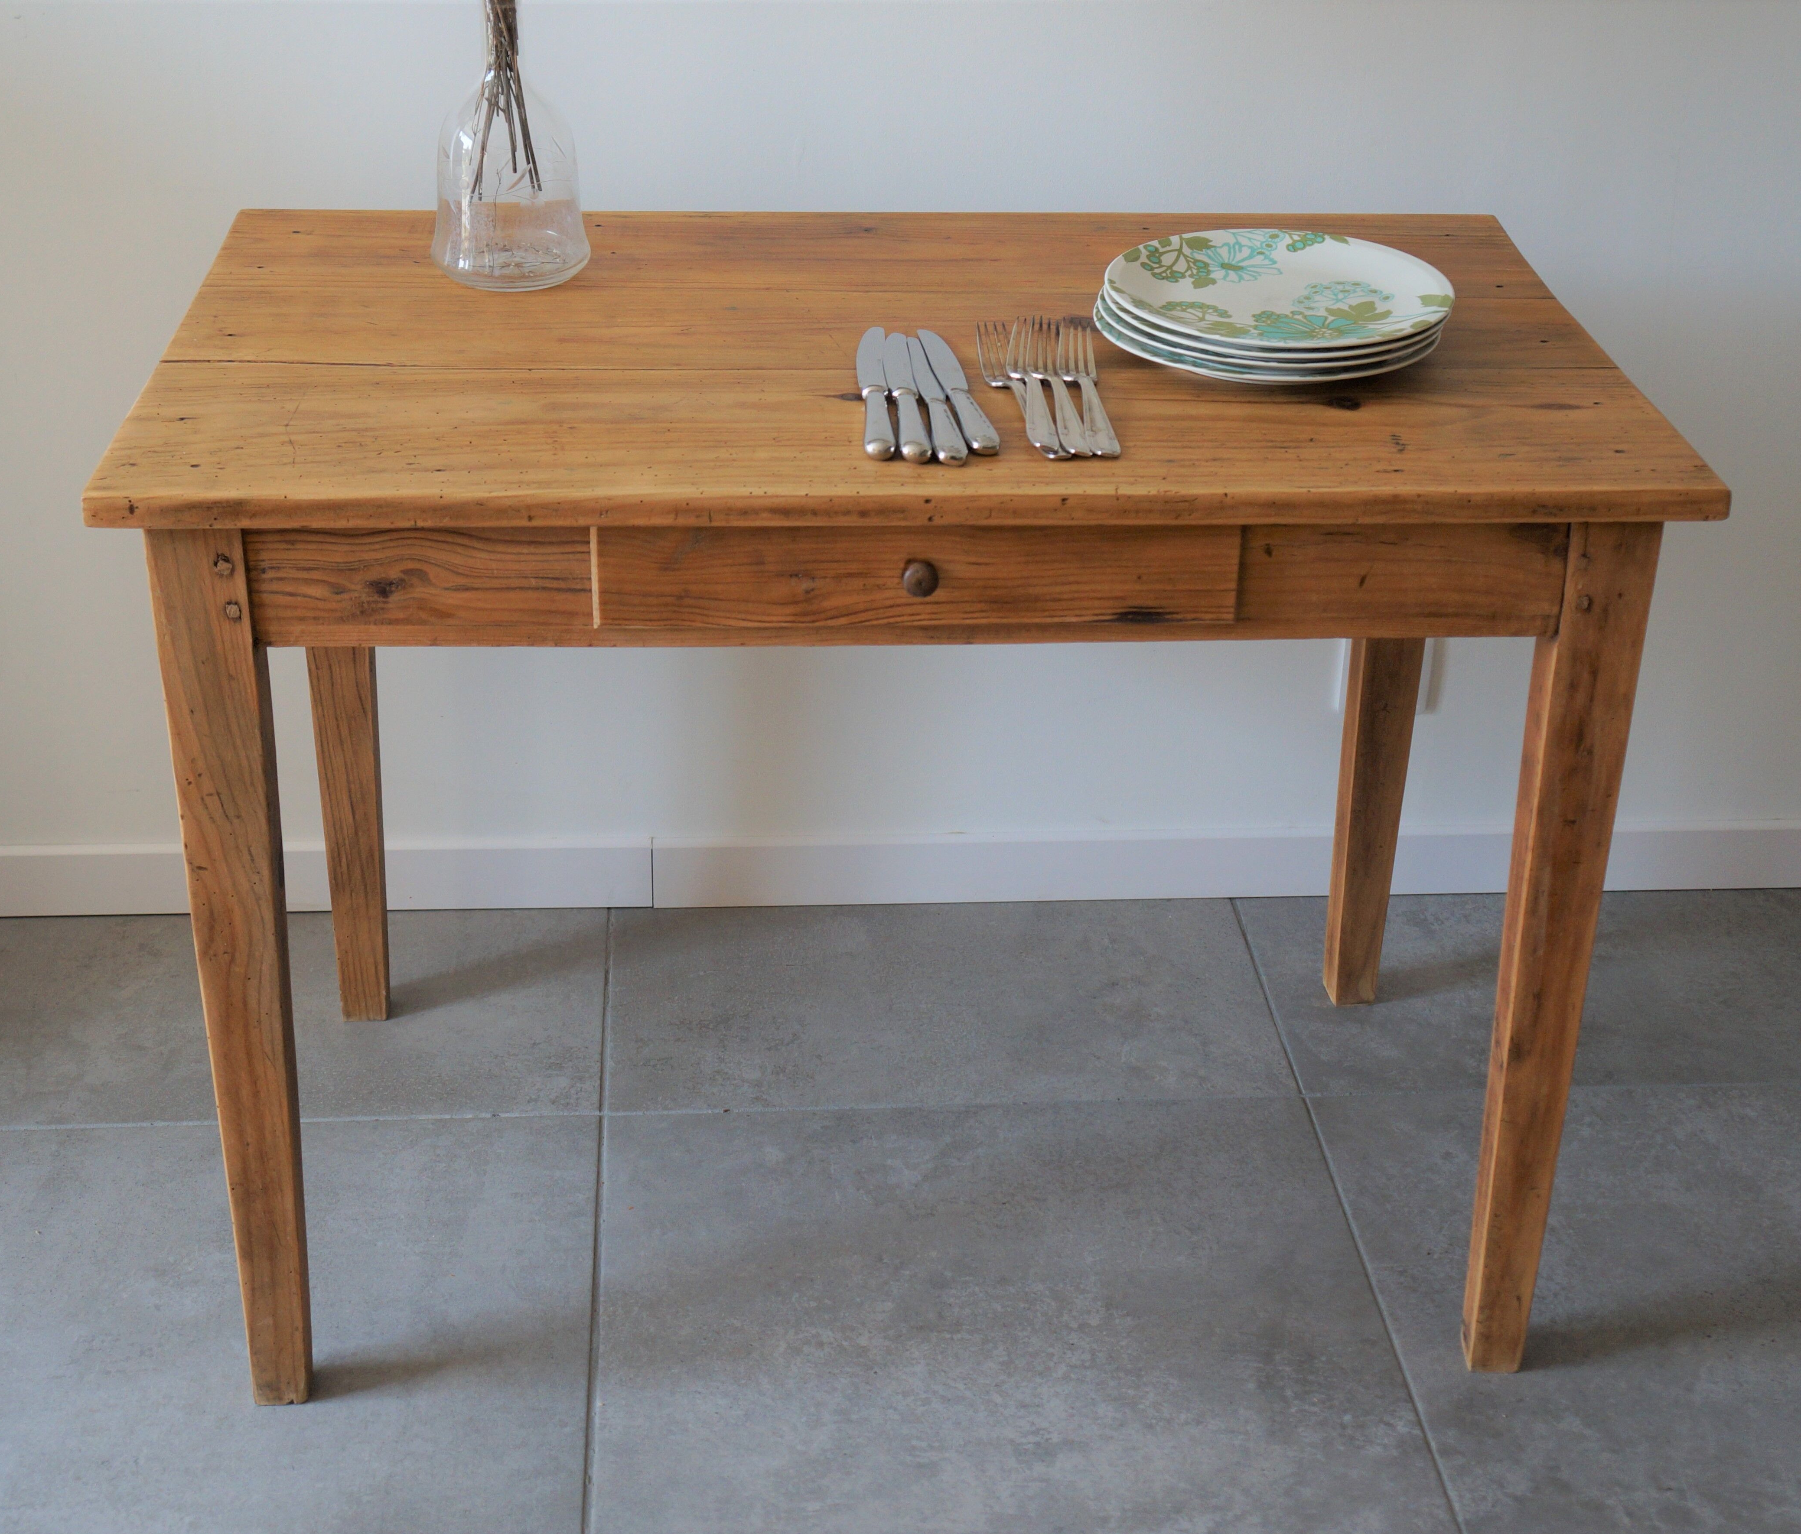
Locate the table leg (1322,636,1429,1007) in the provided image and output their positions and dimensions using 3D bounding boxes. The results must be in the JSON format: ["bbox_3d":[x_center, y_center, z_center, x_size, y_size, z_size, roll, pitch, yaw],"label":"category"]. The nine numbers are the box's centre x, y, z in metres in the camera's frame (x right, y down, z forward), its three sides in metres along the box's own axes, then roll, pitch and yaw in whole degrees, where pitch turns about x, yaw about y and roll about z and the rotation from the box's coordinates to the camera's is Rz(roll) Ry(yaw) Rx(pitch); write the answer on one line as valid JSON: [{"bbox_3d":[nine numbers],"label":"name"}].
[{"bbox_3d":[0.415,-0.093,2.140,0.061,0.709,0.057,-1,30,-4],"label":"table leg"}]

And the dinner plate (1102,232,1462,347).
[{"bbox_3d":[0.260,-0.321,1.713,0.235,0.021,0.235,1,29,-1],"label":"dinner plate"}]

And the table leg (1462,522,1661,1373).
[{"bbox_3d":[0.443,0.135,1.736,0.061,0.709,0.057,-1,30,-4],"label":"table leg"}]

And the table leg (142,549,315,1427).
[{"bbox_3d":[-0.436,0.144,1.682,0.061,0.709,0.057,-1,30,-4],"label":"table leg"}]

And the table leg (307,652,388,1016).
[{"bbox_3d":[-0.464,-0.084,2.085,0.061,0.709,0.057,-1,30,-4],"label":"table leg"}]

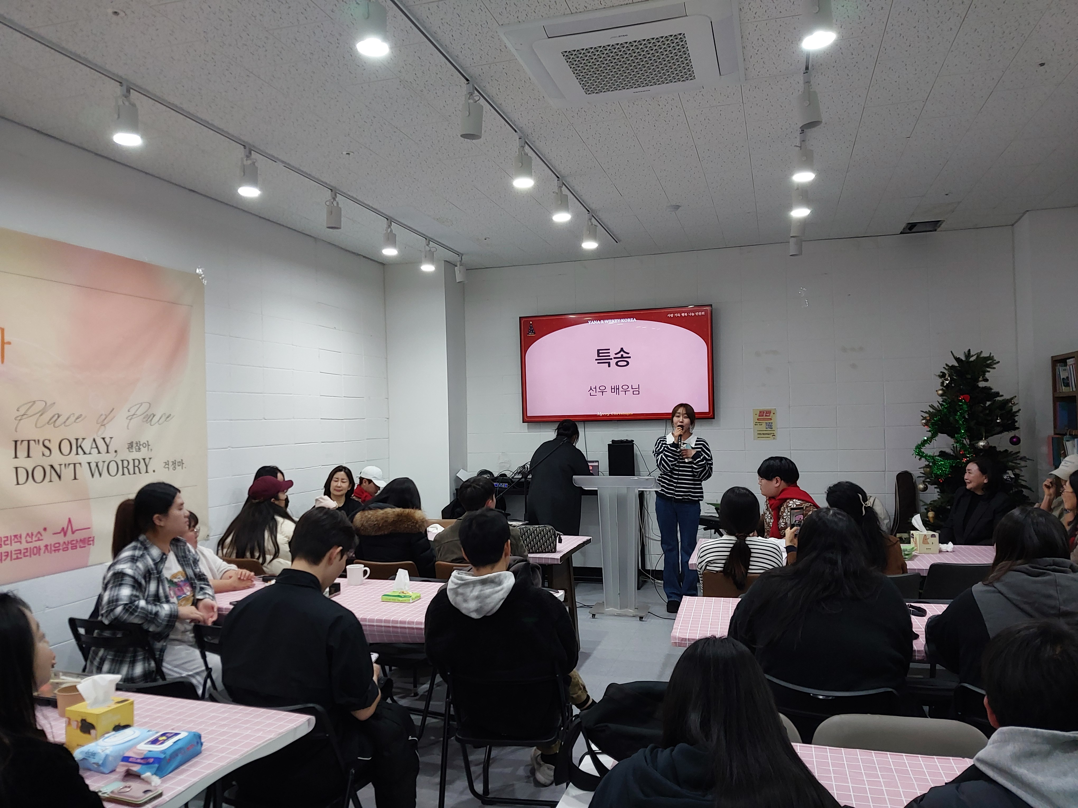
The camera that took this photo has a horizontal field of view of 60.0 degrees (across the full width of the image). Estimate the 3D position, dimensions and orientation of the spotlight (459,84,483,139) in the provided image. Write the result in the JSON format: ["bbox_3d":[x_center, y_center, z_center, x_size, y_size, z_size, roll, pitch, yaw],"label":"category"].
[{"bbox_3d":[-0.306,-1.327,4.230,0.100,0.245,0.100,-1,-1,0],"label":"spotlight"}]

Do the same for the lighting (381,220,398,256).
[{"bbox_3d":[-1.116,-1.251,7.010,0.100,0.245,0.100,-2,-1,14],"label":"lighting"}]

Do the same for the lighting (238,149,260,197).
[{"bbox_3d":[-1.626,-1.311,5.229,0.105,0.250,0.105,-2,-1,14],"label":"lighting"}]

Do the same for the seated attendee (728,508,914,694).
[{"bbox_3d":[0.940,0.990,3.120,0.560,1.290,0.800,-2,-1,18],"label":"seated attendee"}]

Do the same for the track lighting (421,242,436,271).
[{"bbox_3d":[-0.889,-1.187,7.500,0.110,0.220,0.110,-1,-1,0],"label":"track lighting"}]

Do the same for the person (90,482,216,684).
[{"bbox_3d":[-1.600,1.026,4.030,0.680,1.330,0.520,-1,-1,-22],"label":"person"}]

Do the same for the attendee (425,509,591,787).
[{"bbox_3d":[-0.075,1.024,3.700,0.580,1.250,0.820,-2,-1,11],"label":"attendee"}]

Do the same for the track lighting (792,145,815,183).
[{"bbox_3d":[1.446,-1.349,5.099,0.100,0.240,0.100,-2,-1,14],"label":"track lighting"}]

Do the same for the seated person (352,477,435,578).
[{"bbox_3d":[-0.760,1.078,5.640,0.500,1.280,0.800,-2,-1,13],"label":"seated person"}]

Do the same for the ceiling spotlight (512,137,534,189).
[{"bbox_3d":[-0.088,-1.308,5.056,0.100,0.245,0.100,-2,-1,14],"label":"ceiling spotlight"}]

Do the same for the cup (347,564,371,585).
[{"bbox_3d":[-0.949,0.902,4.920,0.120,0.098,0.088,-1,-1,8],"label":"cup"}]

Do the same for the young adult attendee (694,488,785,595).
[{"bbox_3d":[1.050,1.033,4.860,0.480,1.220,0.720,-2,-1,9],"label":"young adult attendee"}]

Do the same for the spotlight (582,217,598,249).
[{"bbox_3d":[0.390,-1.323,7.090,0.105,0.250,0.105,-2,-1,14],"label":"spotlight"}]

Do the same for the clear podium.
[{"bbox_3d":[0.634,1.141,7.520,0.650,1.120,0.410,-2,-1,16],"label":"clear podium"}]

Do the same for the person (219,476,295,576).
[{"bbox_3d":[-1.620,1.078,5.550,0.520,1.280,0.720,-2,-1,42],"label":"person"}]

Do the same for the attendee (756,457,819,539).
[{"bbox_3d":[1.572,0.974,5.920,0.720,1.300,0.560,0,-2,-44],"label":"attendee"}]

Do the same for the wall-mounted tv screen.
[{"bbox_3d":[0.727,-0.365,8.997,1.905,1.080,0.065,-2,3,19],"label":"wall-mounted tv screen"}]

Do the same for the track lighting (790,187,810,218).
[{"bbox_3d":[1.681,-1.333,6.020,0.100,0.235,0.100,-2,-1,14],"label":"track lighting"}]

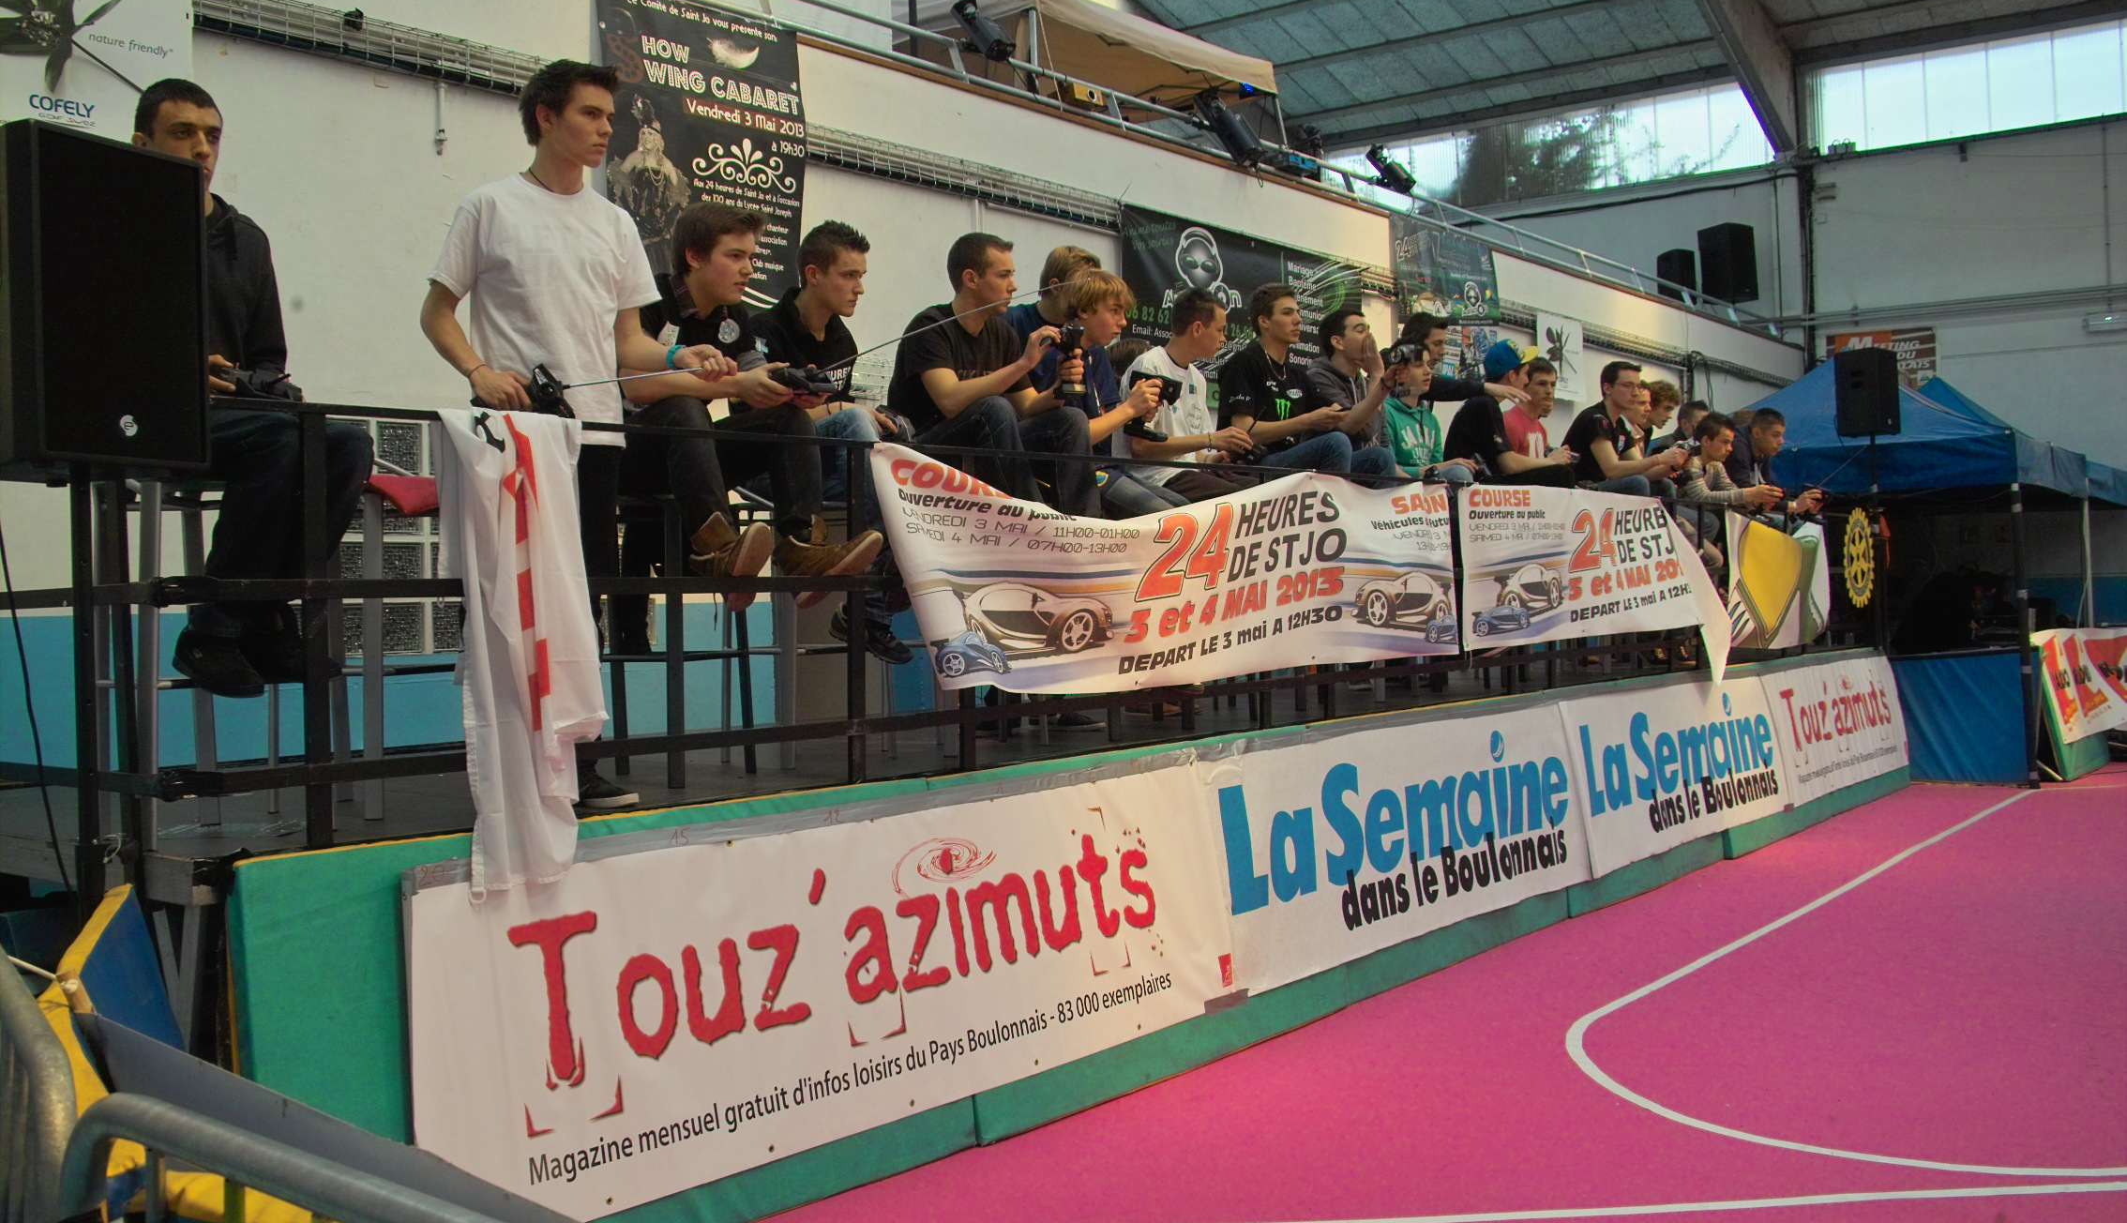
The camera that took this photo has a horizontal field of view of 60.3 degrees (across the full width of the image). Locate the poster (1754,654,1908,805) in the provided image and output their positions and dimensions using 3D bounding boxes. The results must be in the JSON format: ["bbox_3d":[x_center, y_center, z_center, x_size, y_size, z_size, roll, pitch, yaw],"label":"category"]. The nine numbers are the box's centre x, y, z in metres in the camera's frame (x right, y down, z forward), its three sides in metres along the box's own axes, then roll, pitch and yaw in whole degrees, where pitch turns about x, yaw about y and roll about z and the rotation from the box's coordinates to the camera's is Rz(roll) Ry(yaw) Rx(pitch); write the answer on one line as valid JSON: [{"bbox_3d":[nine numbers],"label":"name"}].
[{"bbox_3d":[4.952,0.731,11.649,0.050,0.800,2.700,-11,-5,38],"label":"poster"}]

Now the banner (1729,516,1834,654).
[{"bbox_3d":[4.332,-0.197,11.023,0.080,0.780,2.050,0,1,39],"label":"banner"}]

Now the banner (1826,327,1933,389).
[{"bbox_3d":[7.853,-2.339,17.622,1.000,0.700,0.040,0,1,39],"label":"banner"}]

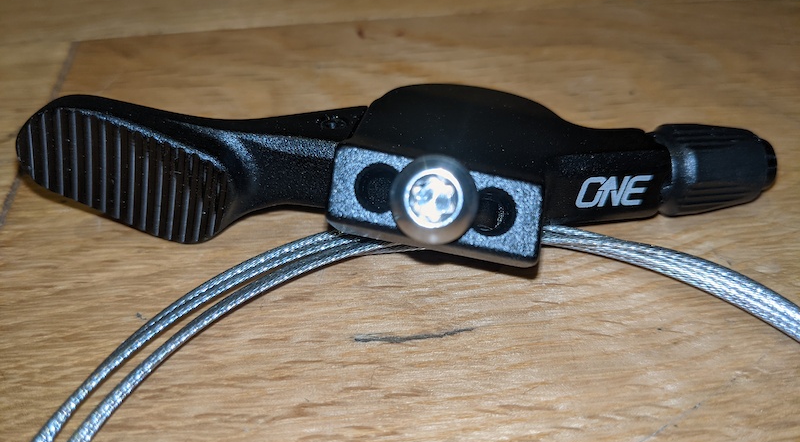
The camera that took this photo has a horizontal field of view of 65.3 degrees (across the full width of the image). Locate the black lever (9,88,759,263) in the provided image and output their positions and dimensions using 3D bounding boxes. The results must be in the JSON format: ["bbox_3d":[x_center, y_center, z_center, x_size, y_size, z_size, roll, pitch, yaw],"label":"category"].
[{"bbox_3d":[0.000,-0.006,0.074,0.096,0.018,0.023,0,48,0],"label":"black lever"}]

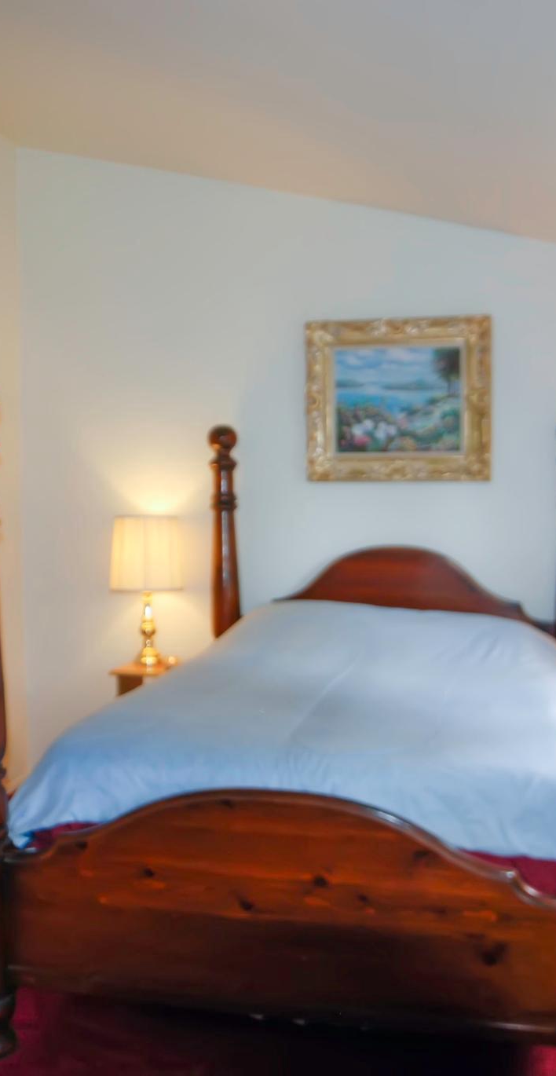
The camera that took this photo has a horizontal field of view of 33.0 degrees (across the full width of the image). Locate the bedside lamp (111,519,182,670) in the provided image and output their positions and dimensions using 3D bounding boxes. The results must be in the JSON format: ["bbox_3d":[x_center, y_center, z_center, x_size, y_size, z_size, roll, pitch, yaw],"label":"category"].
[{"bbox_3d":[-0.644,0.263,4.624,0.352,0.735,0.352,0,3,0],"label":"bedside lamp"}]

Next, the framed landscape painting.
[{"bbox_3d":[0.564,-0.651,4.434,0.853,0.765,0.060,0,3,15],"label":"framed landscape painting"}]

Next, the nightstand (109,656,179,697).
[{"bbox_3d":[-0.544,0.963,4.583,0.430,0.665,0.370,0,3,15],"label":"nightstand"}]

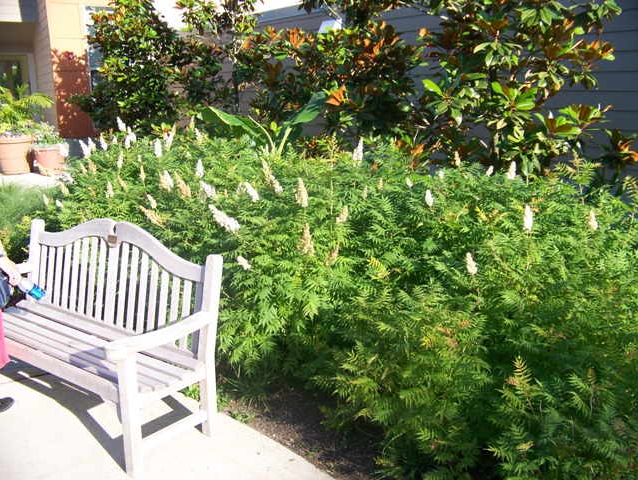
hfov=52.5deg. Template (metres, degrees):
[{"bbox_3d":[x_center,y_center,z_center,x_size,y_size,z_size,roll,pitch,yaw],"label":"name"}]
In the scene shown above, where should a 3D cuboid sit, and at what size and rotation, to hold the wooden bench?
[{"bbox_3d":[-1.288,0.420,3.409,1.616,0.985,0.637,9,15,36],"label":"wooden bench"}]

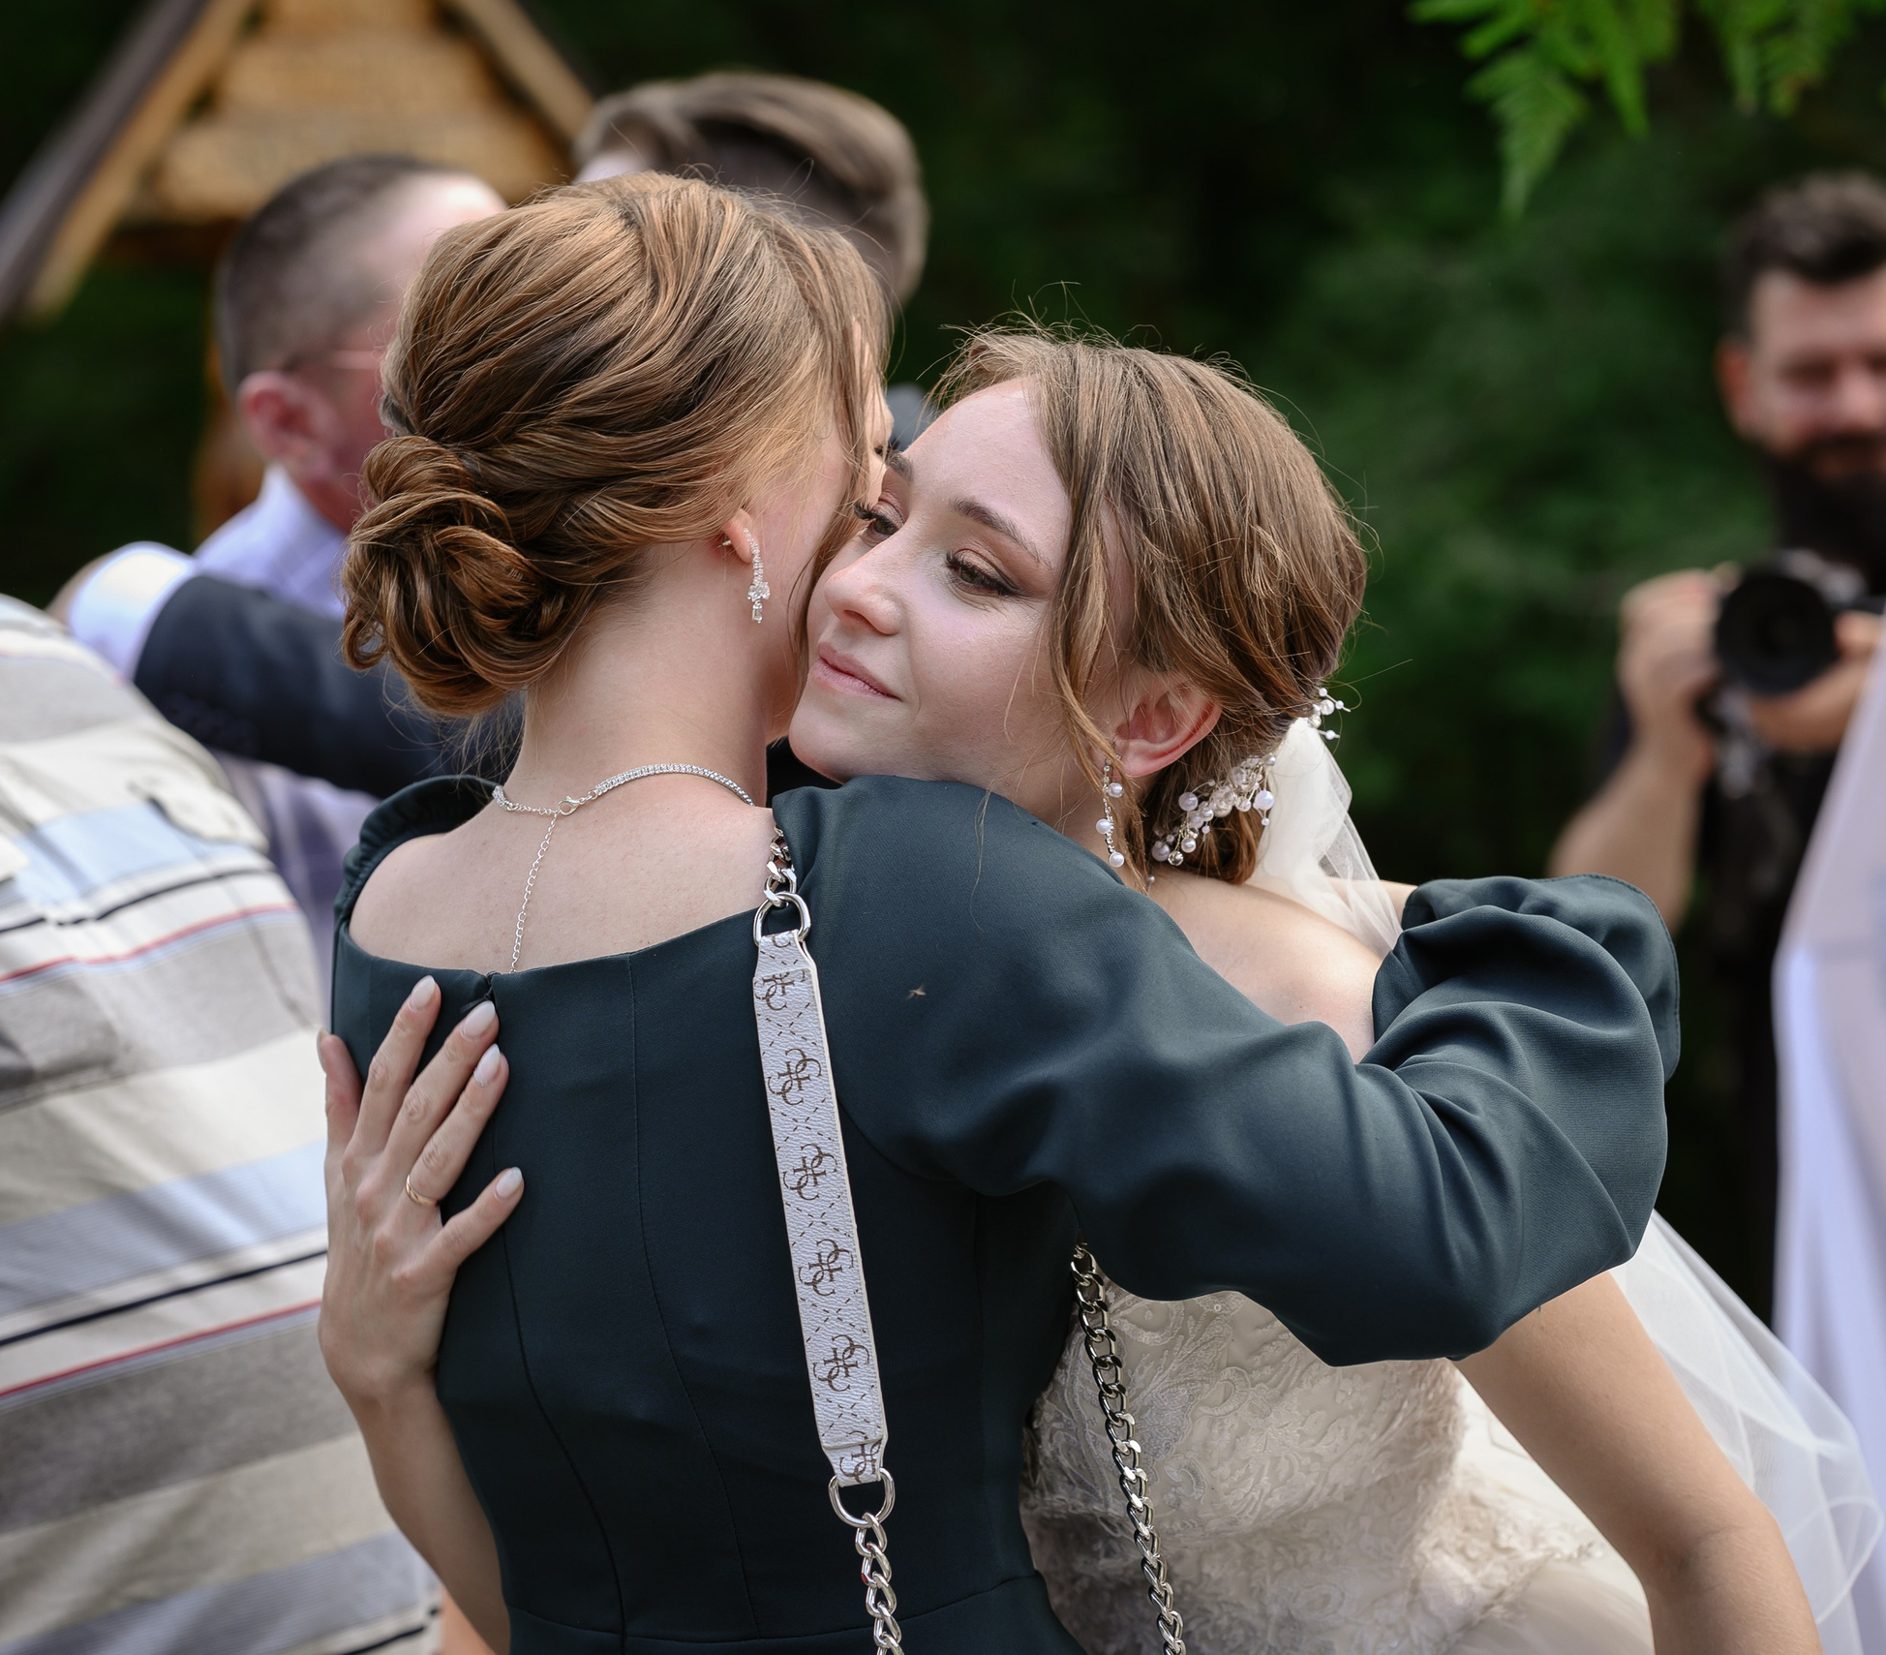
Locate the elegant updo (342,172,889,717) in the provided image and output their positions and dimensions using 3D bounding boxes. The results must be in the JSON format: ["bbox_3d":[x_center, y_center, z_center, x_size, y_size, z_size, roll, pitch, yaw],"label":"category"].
[{"bbox_3d":[-0.147,-0.171,2.600,0.245,0.245,0.195,-2,3,-45],"label":"elegant updo"}]

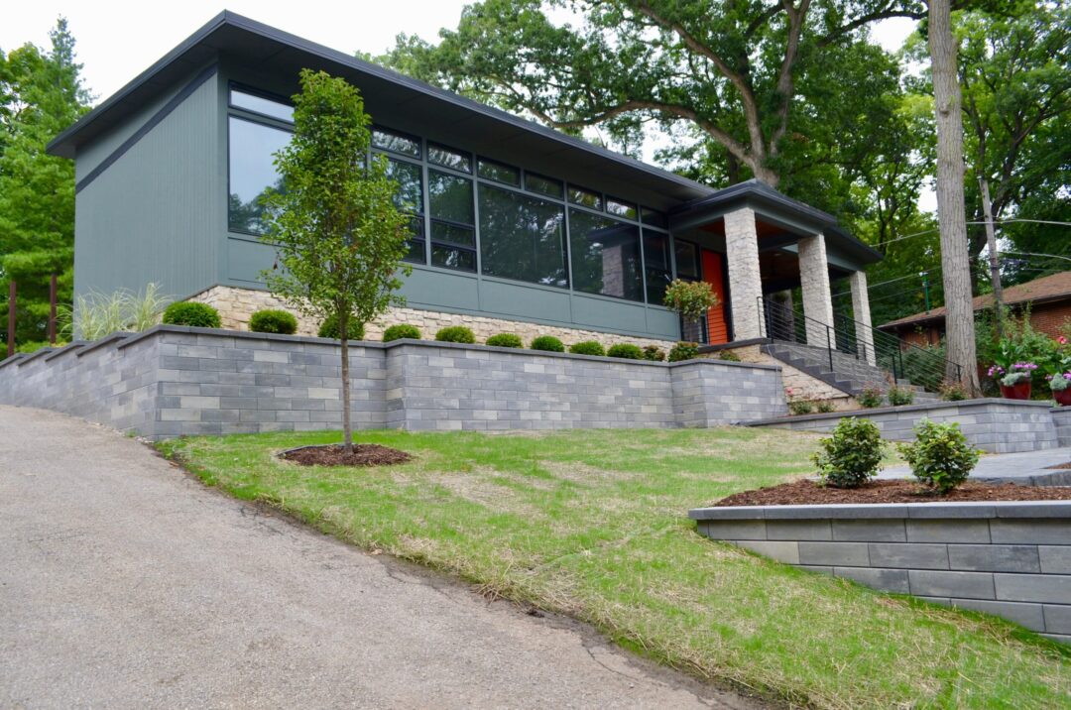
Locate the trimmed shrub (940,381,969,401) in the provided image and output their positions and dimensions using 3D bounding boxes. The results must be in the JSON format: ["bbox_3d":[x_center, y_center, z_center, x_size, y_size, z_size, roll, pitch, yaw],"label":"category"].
[{"bbox_3d":[6.730,0.599,12.924,0.448,0.353,0.440,-7,-9,27],"label":"trimmed shrub"}]

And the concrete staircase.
[{"bbox_3d":[7.152,0.422,17.695,3.700,1.620,2.500,4,-11,-45],"label":"concrete staircase"}]

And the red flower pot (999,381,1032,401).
[{"bbox_3d":[7.904,0.639,13.173,0.530,0.400,0.530,-8,-9,30],"label":"red flower pot"}]

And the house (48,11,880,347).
[{"bbox_3d":[0.804,-1.802,19.525,20.350,4.800,9.200,4,-11,-45],"label":"house"}]

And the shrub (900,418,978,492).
[{"bbox_3d":[2.758,0.697,5.534,0.544,0.510,0.544,-7,-9,26],"label":"shrub"}]

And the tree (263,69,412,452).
[{"bbox_3d":[-2.198,-1.140,9.098,1.688,4.449,1.688,-1,-8,-13],"label":"tree"}]

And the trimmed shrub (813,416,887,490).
[{"bbox_3d":[2.404,0.754,6.236,0.554,0.544,0.554,-6,-8,20],"label":"trimmed shrub"}]

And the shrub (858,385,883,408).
[{"bbox_3d":[5.978,0.755,14.379,0.462,0.428,0.462,-6,-8,22],"label":"shrub"}]

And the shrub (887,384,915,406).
[{"bbox_3d":[6.277,0.692,13.828,0.479,0.412,0.479,-7,-8,24],"label":"shrub"}]

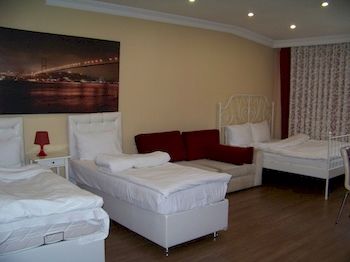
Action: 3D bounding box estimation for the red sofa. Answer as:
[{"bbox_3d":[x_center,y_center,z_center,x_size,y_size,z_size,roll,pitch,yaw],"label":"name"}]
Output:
[{"bbox_3d":[0.333,0.486,5.710,1.880,0.860,1.070,-4,7,-39],"label":"red sofa"}]

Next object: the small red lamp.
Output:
[{"bbox_3d":[-1.695,0.170,4.641,0.190,0.310,0.190,-4,7,-39],"label":"small red lamp"}]

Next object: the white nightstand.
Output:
[{"bbox_3d":[-1.626,0.666,4.714,0.460,0.680,0.360,-4,7,-39],"label":"white nightstand"}]

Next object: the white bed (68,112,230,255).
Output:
[{"bbox_3d":[-0.450,0.440,4.431,0.870,1.190,2.250,-4,7,-39],"label":"white bed"}]

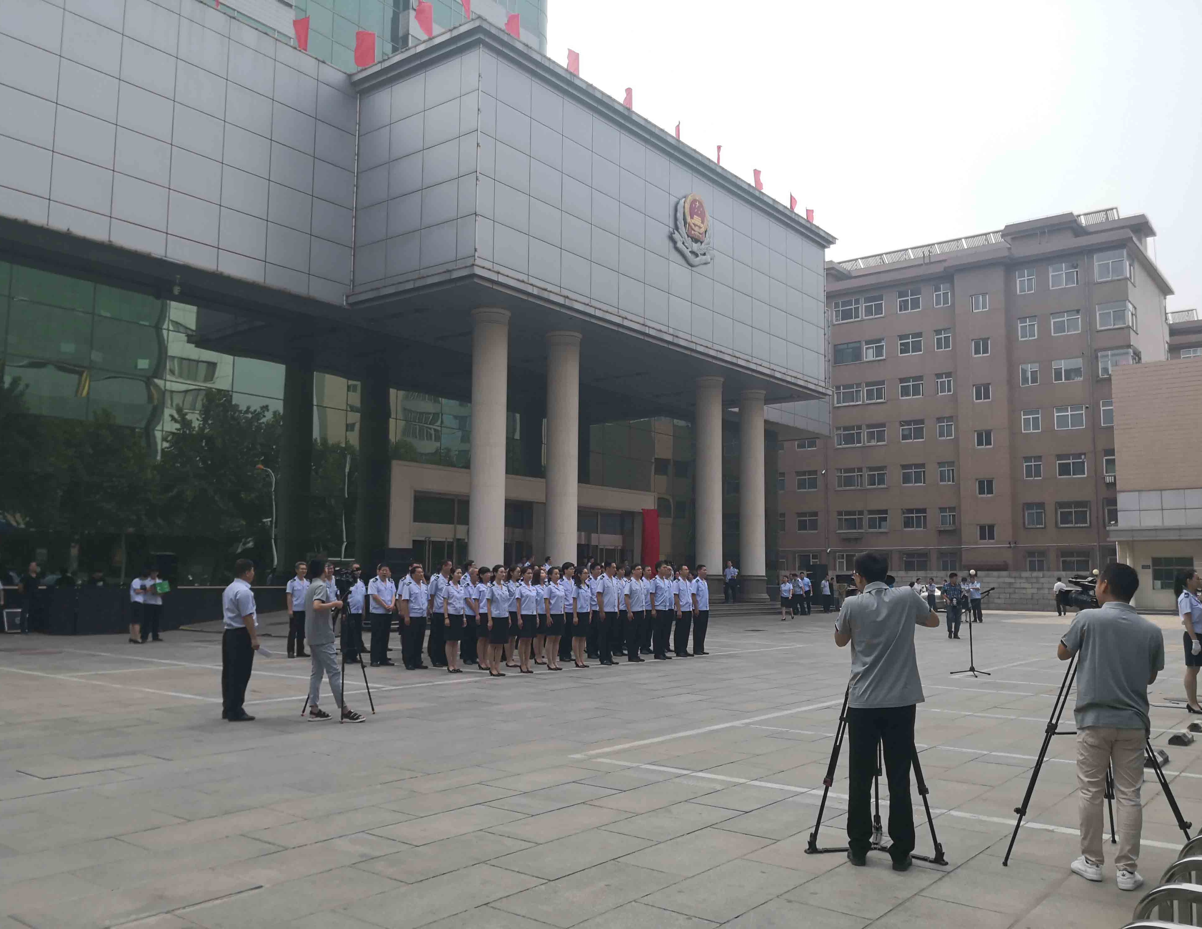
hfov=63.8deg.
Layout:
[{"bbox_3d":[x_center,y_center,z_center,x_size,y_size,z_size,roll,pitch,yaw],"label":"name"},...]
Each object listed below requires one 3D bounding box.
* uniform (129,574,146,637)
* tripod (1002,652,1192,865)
[{"bbox_3d":[-10.113,3.107,21.100,0.380,1.340,0.420,2,-7,-12],"label":"uniform"},{"bbox_3d":[2.887,1.578,5.526,0.980,1.360,0.920,5,-8,-37],"label":"tripod"}]

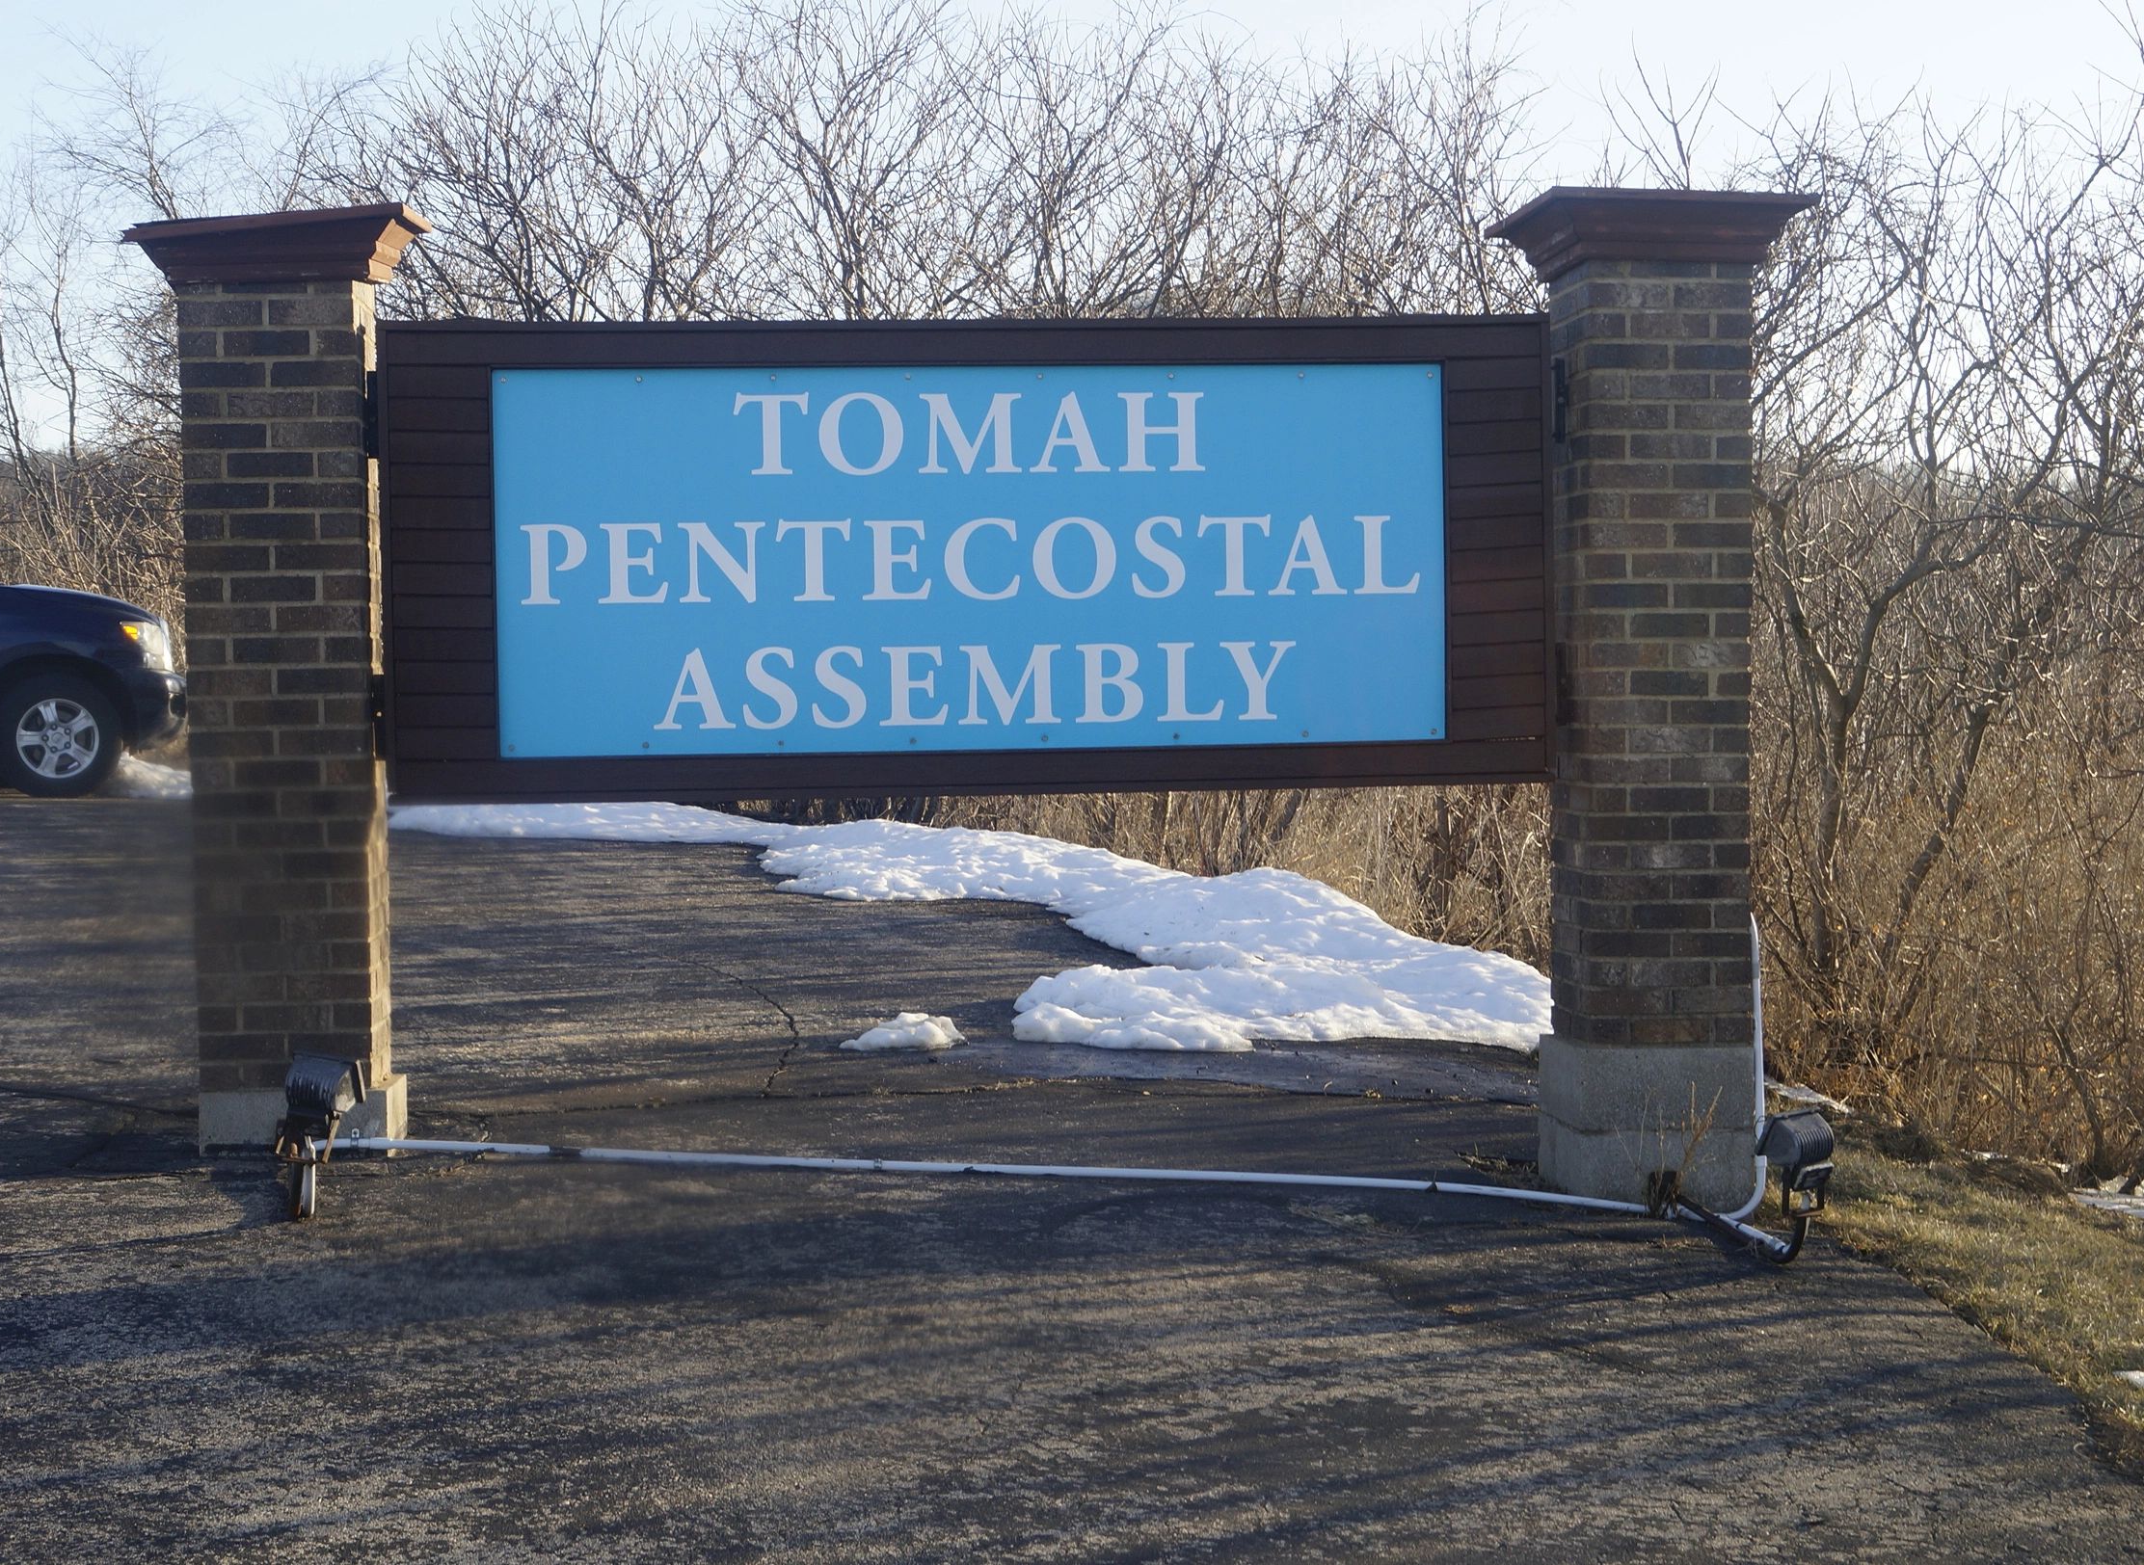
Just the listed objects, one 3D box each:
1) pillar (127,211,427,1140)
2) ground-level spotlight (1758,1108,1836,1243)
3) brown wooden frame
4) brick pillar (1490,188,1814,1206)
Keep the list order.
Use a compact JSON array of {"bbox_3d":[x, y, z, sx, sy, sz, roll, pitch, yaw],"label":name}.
[{"bbox_3d":[-1.861,-0.230,7.013,0.630,2.186,0.630,-1,1,-6],"label":"pillar"},{"bbox_3d":[1.613,0.880,6.550,0.160,0.305,0.115,-2,2,-45],"label":"ground-level spotlight"},{"bbox_3d":[-0.233,-0.543,7.120,2.799,1.142,0.120,-1,1,-5],"label":"brown wooden frame"},{"bbox_3d":[1.427,-0.183,7.287,0.646,2.435,0.646,0,1,-4],"label":"brick pillar"}]

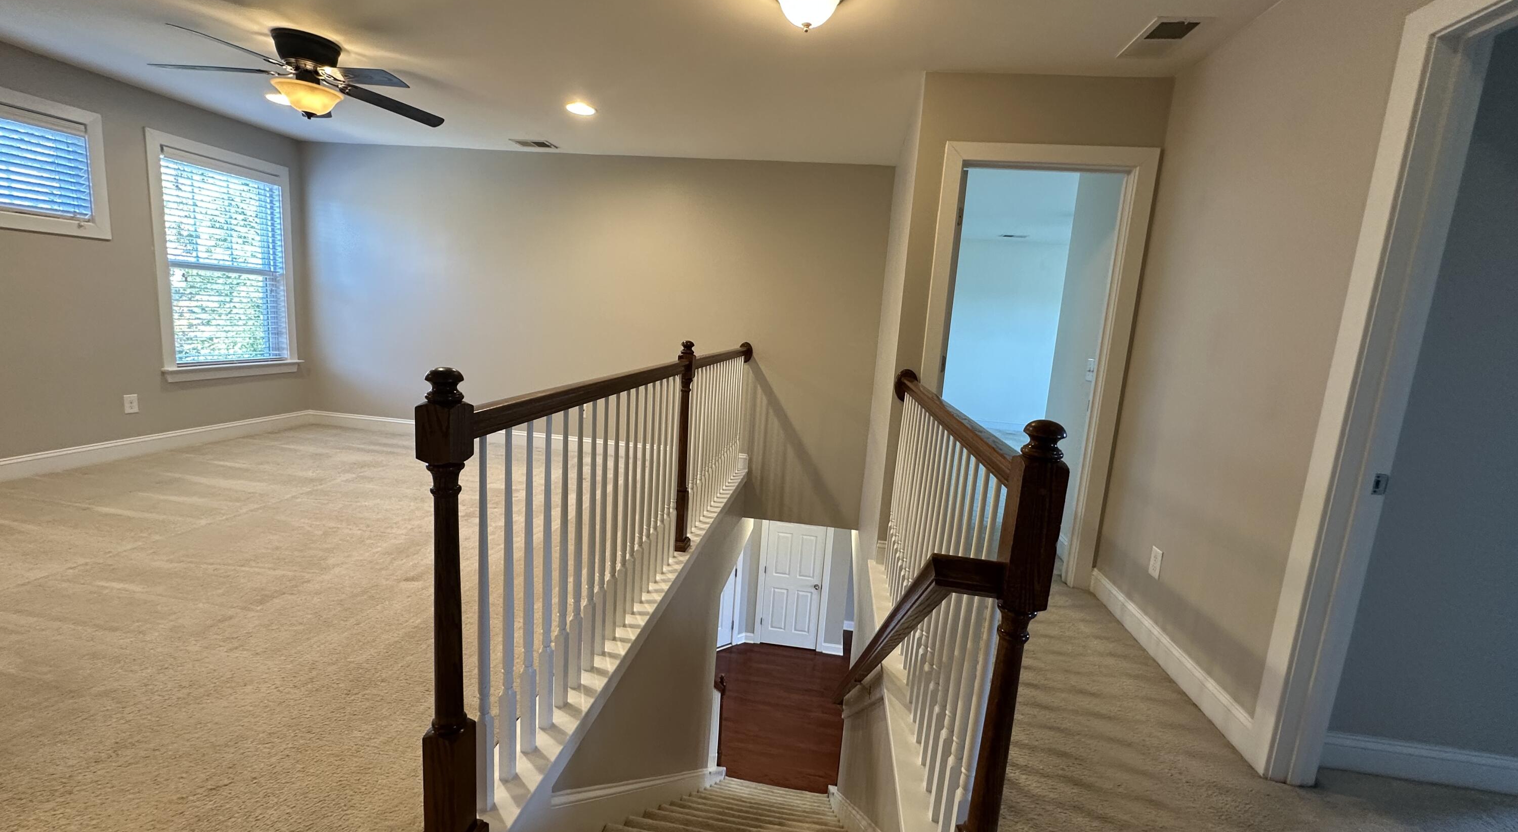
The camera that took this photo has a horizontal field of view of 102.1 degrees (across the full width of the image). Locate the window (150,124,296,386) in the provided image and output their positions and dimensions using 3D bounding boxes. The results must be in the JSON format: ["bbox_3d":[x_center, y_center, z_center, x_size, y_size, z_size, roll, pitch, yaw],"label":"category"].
[{"bbox_3d":[-4.087,-1.151,4.745,0.104,1.690,1.110,5,9,7],"label":"window"}]

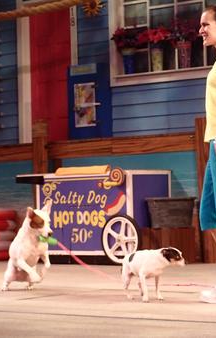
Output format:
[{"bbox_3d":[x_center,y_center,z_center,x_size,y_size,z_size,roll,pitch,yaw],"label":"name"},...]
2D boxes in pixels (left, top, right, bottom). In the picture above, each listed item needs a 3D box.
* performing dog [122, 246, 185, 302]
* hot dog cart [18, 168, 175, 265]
[{"bbox_3d":[0.263,0.616,6.070,0.370,0.310,0.190,-3,-2,36],"label":"performing dog"},{"bbox_3d":[-0.175,0.461,10.322,1.420,0.929,0.690,-3,-2,38],"label":"hot dog cart"}]

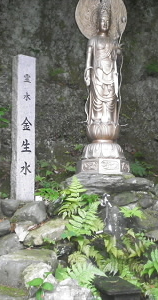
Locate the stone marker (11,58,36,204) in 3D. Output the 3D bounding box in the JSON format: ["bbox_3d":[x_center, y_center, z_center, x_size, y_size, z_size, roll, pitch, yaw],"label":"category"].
[{"bbox_3d":[-0.582,-0.225,4.600,0.190,1.526,0.190,3,-7,-27],"label":"stone marker"}]

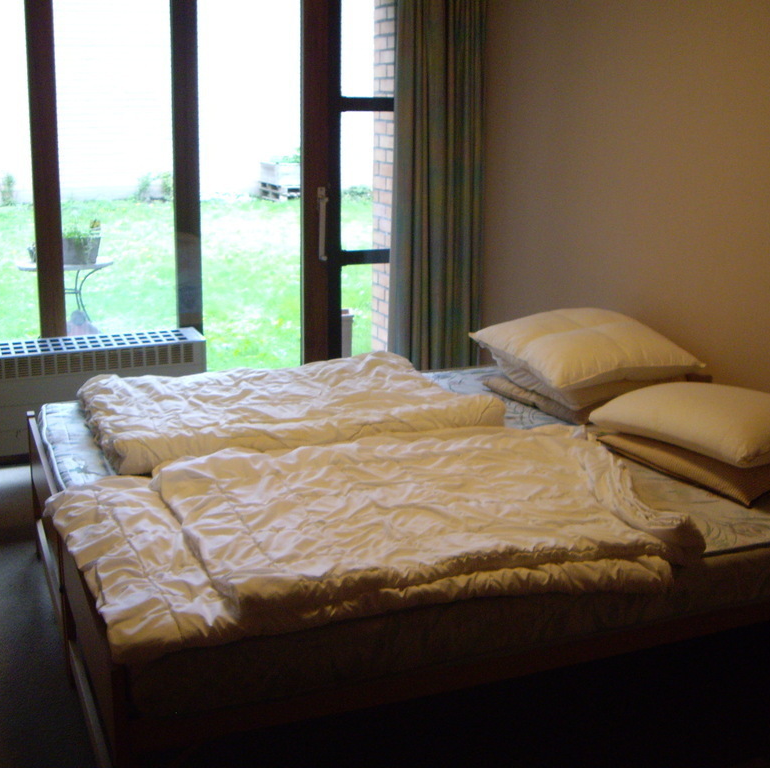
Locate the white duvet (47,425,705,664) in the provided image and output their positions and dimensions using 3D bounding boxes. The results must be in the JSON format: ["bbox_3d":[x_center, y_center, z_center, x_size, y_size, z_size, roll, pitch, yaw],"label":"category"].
[{"bbox_3d":[-0.035,0.304,2.704,1.420,0.150,0.900,-4,16,-18],"label":"white duvet"}]

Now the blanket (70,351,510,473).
[{"bbox_3d":[-0.297,0.038,3.606,1.240,0.150,0.720,-5,16,-22],"label":"blanket"}]

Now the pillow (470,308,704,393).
[{"bbox_3d":[0.698,-0.113,3.814,0.580,0.170,0.620,-6,17,-26],"label":"pillow"}]

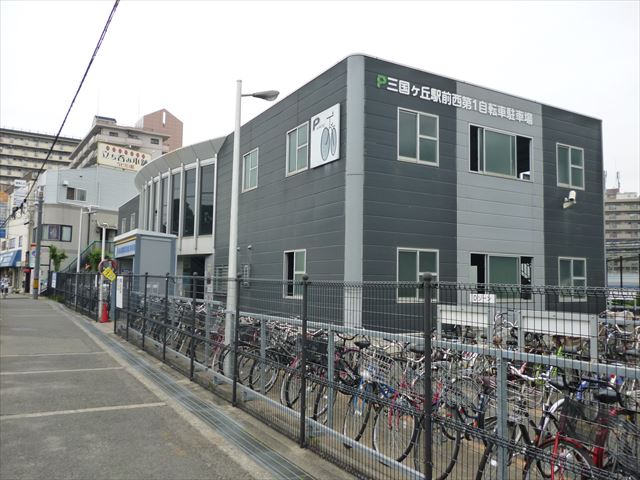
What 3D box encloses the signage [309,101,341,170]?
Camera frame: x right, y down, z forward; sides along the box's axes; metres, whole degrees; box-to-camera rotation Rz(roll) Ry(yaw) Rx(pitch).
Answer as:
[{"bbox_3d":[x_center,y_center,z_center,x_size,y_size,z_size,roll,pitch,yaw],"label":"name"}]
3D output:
[{"bbox_3d":[0.175,-2.977,15.012,0.100,1.570,1.620,3,-5,-30],"label":"signage"}]

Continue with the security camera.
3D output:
[{"bbox_3d":[8.682,-1.408,17.994,0.380,0.550,0.480,0,-4,9],"label":"security camera"}]

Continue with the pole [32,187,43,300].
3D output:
[{"bbox_3d":[-19.859,0.221,36.602,0.340,7.900,0.340,3,-5,-30],"label":"pole"}]

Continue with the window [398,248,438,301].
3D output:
[{"bbox_3d":[2.810,1.016,14.735,1.540,1.550,0.120,3,-5,-30],"label":"window"}]

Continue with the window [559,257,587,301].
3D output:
[{"bbox_3d":[8.913,1.396,18.224,1.560,1.580,0.120,3,-5,-30],"label":"window"}]

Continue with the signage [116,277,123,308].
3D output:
[{"bbox_3d":[-6.252,1.634,16.174,0.030,0.980,1.020,3,-5,-30],"label":"signage"}]

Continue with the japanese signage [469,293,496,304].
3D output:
[{"bbox_3d":[3.898,1.410,12.402,0.040,0.210,0.760,3,-5,-30],"label":"japanese signage"}]

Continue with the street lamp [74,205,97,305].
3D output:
[{"bbox_3d":[-13.606,0.928,30.086,0.850,5.730,0.250,3,-5,-30],"label":"street lamp"}]

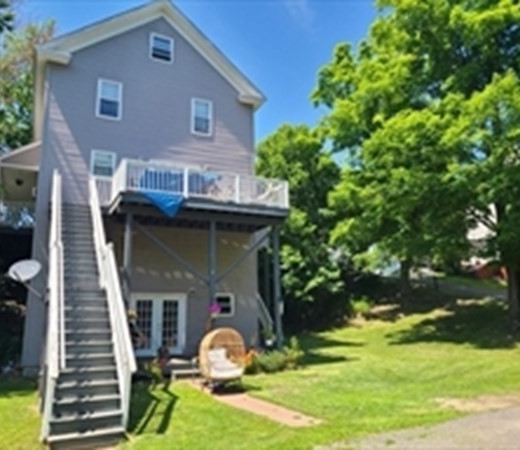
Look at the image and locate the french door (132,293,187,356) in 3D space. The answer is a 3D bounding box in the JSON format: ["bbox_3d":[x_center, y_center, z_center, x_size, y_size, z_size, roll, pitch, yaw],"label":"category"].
[{"bbox_3d":[-3.374,3.323,15.029,1.830,2.026,0.140,5,-14,-27],"label":"french door"}]

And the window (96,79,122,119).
[{"bbox_3d":[-5.266,-4.392,15.818,0.817,1.454,0.120,5,-14,-27],"label":"window"}]

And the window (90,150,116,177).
[{"bbox_3d":[-5.300,-2.035,15.248,0.778,0.923,0.120,5,-14,-27],"label":"window"}]

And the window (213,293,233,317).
[{"bbox_3d":[-1.270,2.904,16.258,0.760,0.803,0.120,5,-14,-27],"label":"window"}]

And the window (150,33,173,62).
[{"bbox_3d":[-3.728,-6.716,17.189,0.904,1.095,0.120,5,-14,-27],"label":"window"}]

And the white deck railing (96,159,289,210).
[{"bbox_3d":[-2.244,-0.724,14.845,5.600,1.320,3.000,5,-14,-27],"label":"white deck railing"}]

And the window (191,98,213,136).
[{"bbox_3d":[-2.230,-4.141,17.392,0.830,1.466,0.120,5,-14,-27],"label":"window"}]

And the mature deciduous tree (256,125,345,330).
[{"bbox_3d":[1.794,0.163,21.000,5.400,9.300,5.400,-1,-12,0],"label":"mature deciduous tree"}]

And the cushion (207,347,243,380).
[{"bbox_3d":[-0.831,3.288,10.700,0.720,0.720,0.600,4,-14,-25],"label":"cushion"}]

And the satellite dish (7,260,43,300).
[{"bbox_3d":[-6.826,1.565,13.063,0.860,0.980,0.700,-7,-14,25],"label":"satellite dish"}]

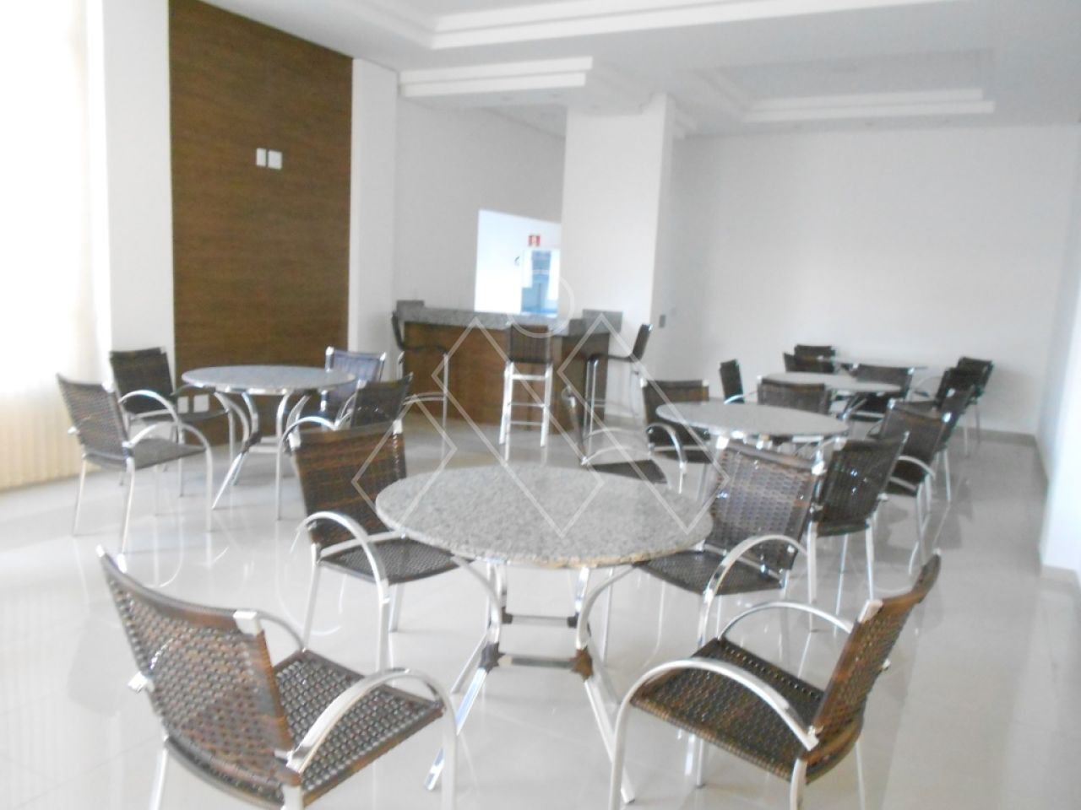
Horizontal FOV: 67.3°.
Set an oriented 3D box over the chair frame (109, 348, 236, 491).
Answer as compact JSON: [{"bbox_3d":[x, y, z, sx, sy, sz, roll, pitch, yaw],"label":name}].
[{"bbox_3d":[-2.366,0.080,5.240,0.570,0.860,0.530,6,9,17],"label":"chair frame"}]

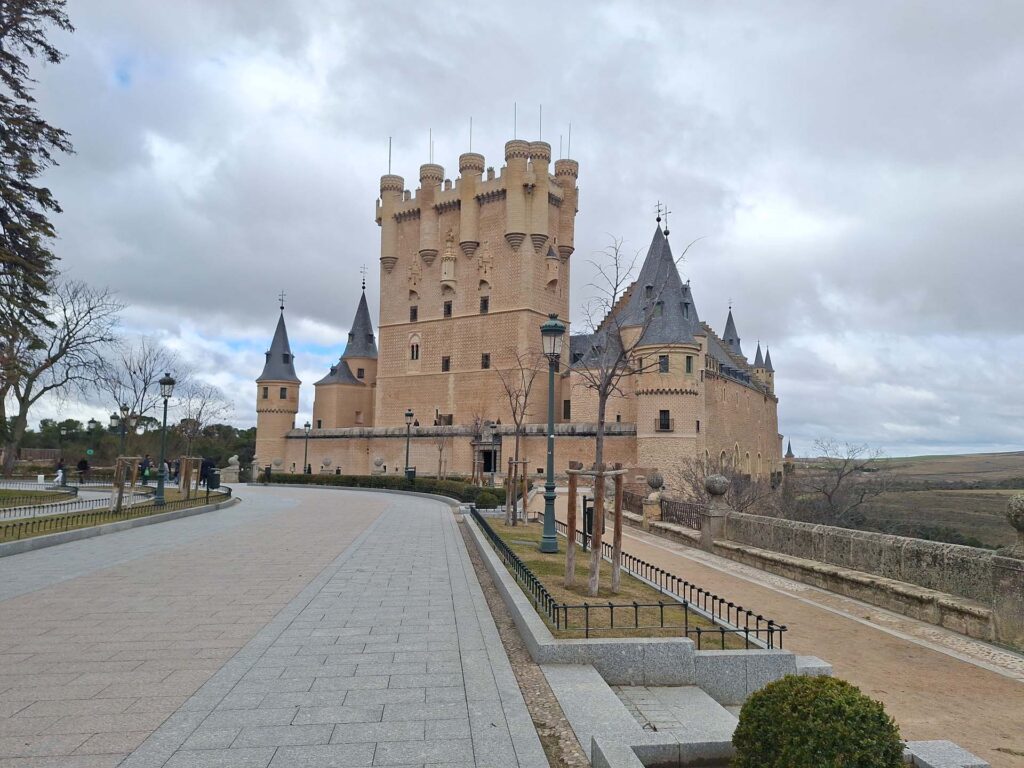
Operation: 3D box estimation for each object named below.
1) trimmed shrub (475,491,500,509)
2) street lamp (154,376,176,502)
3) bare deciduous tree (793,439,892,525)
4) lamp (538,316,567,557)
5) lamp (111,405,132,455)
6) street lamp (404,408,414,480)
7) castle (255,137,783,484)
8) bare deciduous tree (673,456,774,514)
[{"bbox_3d":[-0.837,3.922,23.008,0.850,0.640,0.850,1,-6,-2],"label":"trimmed shrub"},{"bbox_3d":[-11.490,1.830,22.461,0.460,4.400,0.460,4,-7,-27],"label":"street lamp"},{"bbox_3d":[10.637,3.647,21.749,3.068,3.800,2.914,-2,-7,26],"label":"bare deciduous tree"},{"bbox_3d":[0.734,0.863,12.625,0.460,4.400,0.460,0,-6,3],"label":"lamp"},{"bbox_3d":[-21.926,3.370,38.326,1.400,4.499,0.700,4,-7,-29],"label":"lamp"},{"bbox_3d":[-5.433,3.489,35.501,0.460,4.400,0.460,2,-6,-9],"label":"street lamp"},{"bbox_3d":[8.164,-5.684,108.724,63.352,41.213,70.000,-3,-7,33],"label":"castle"},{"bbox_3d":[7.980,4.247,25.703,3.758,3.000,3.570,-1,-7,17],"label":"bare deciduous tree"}]

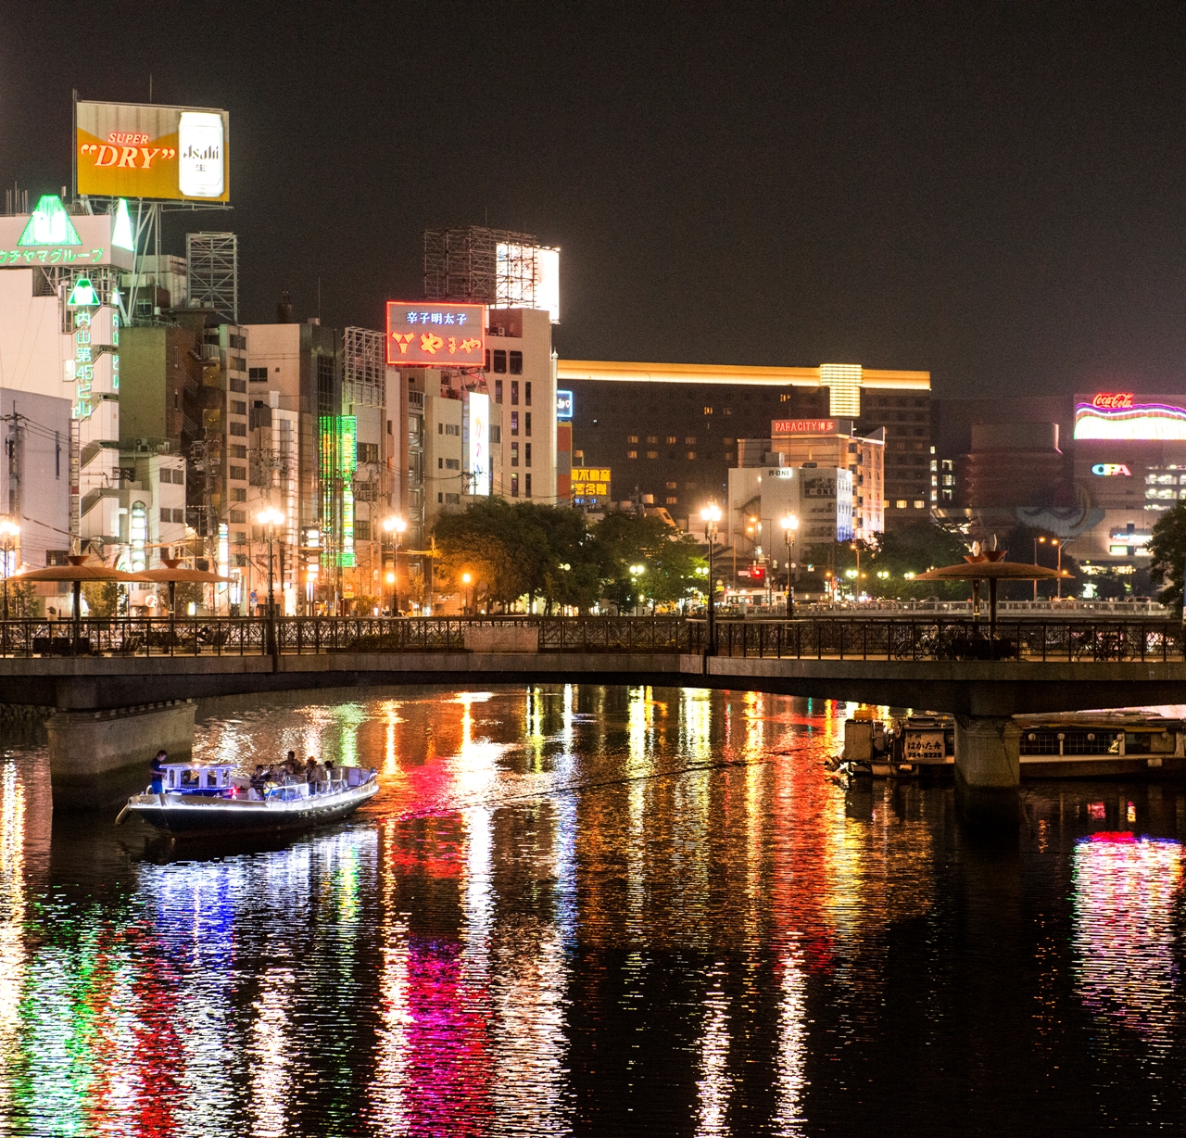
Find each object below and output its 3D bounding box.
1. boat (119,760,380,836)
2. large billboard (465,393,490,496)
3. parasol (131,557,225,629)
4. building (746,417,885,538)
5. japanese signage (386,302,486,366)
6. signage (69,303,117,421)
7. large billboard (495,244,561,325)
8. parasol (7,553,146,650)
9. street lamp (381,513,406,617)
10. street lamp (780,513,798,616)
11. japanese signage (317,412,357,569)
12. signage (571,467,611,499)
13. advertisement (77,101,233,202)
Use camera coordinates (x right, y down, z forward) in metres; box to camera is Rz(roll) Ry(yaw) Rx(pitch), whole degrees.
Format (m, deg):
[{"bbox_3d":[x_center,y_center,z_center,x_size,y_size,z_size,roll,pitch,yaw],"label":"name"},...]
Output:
[{"bbox_3d":[-7.880,5.543,79.459,6.300,1.750,2.100,0,-1,-33],"label":"boat"},{"bbox_3d":[-11.534,-12.619,337.000,0.600,10.500,5.200,0,-1,20],"label":"large billboard"},{"bbox_3d":[-15.463,1.286,121.994,4.800,3.260,4.800,0,0,14],"label":"parasol"},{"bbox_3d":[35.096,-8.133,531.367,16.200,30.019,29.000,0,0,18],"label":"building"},{"bbox_3d":[-14.806,-22.335,315.185,10.000,6.000,0.900,0,0,-23],"label":"japanese signage"},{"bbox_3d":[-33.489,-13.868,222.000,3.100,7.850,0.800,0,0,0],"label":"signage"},{"bbox_3d":[-6.826,-30.362,354.249,9.500,8.000,1.000,0,-1,-45],"label":"large billboard"},{"bbox_3d":[-16.825,1.198,108.494,4.800,3.220,4.800,0,0,14],"label":"parasol"},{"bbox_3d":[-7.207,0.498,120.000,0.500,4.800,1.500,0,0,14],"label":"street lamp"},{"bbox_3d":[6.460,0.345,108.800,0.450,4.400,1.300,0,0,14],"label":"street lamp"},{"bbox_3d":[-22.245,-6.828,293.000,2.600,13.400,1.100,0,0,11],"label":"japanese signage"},{"bbox_3d":[-0.518,-11.055,430.100,6.000,4.400,0.500,0,0,-4],"label":"signage"},{"bbox_3d":[-33.936,-32.172,256.000,12.100,7.100,0.900,0,-1,-21],"label":"advertisement"}]

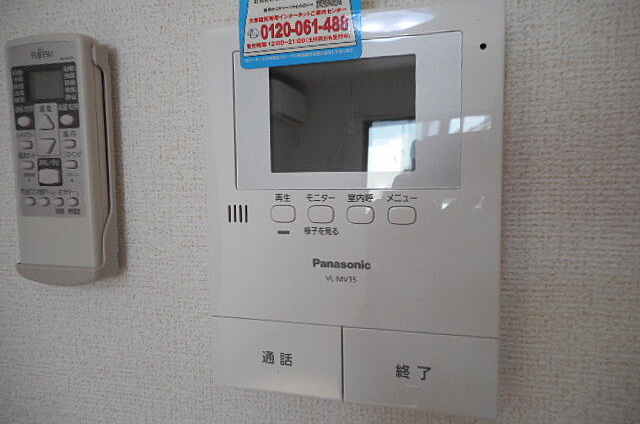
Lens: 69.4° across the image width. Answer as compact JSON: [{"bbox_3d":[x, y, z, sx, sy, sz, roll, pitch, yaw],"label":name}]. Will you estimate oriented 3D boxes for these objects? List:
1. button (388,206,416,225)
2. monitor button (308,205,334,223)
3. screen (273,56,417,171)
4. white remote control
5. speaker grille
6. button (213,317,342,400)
[{"bbox_3d":[0.037,0.002,0.205,0.012,0.008,0.004,1,6,15],"label":"button"},{"bbox_3d":[0.001,0.001,0.215,0.012,0.009,0.004,1,6,15],"label":"monitor button"},{"bbox_3d":[0.009,-0.043,0.209,0.067,0.049,0.005,1,6,15],"label":"screen"},{"bbox_3d":[-0.148,-0.028,0.268,0.054,0.137,0.024,1,6,15],"label":"white remote control"},{"bbox_3d":[-0.040,0.001,0.226,0.011,0.008,0.003,1,6,15],"label":"speaker grille"},{"bbox_3d":[-0.021,0.071,0.231,0.069,0.037,0.007,1,6,15],"label":"button"}]

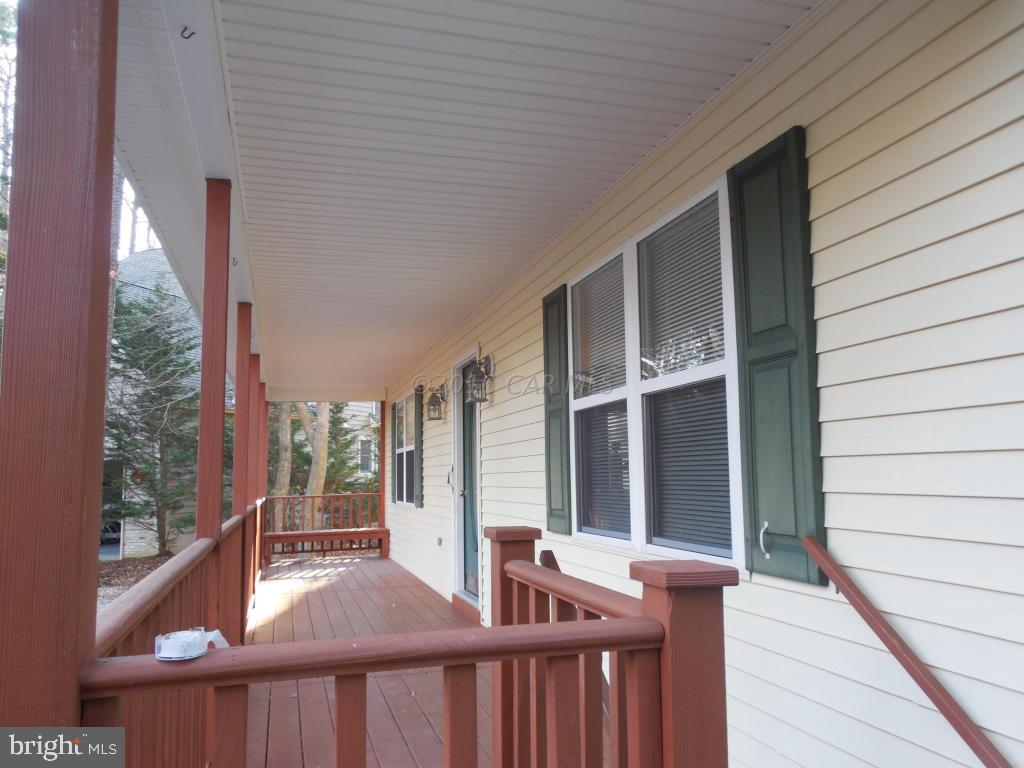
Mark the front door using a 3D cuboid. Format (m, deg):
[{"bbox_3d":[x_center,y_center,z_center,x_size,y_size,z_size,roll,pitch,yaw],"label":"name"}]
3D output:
[{"bbox_3d":[-0.294,0.801,6.367,0.050,2.018,0.855,1,-7,-17],"label":"front door"}]

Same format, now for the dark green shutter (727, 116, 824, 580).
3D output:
[{"bbox_3d":[0.836,-0.086,2.364,0.030,1.371,0.360,1,-7,-17],"label":"dark green shutter"}]

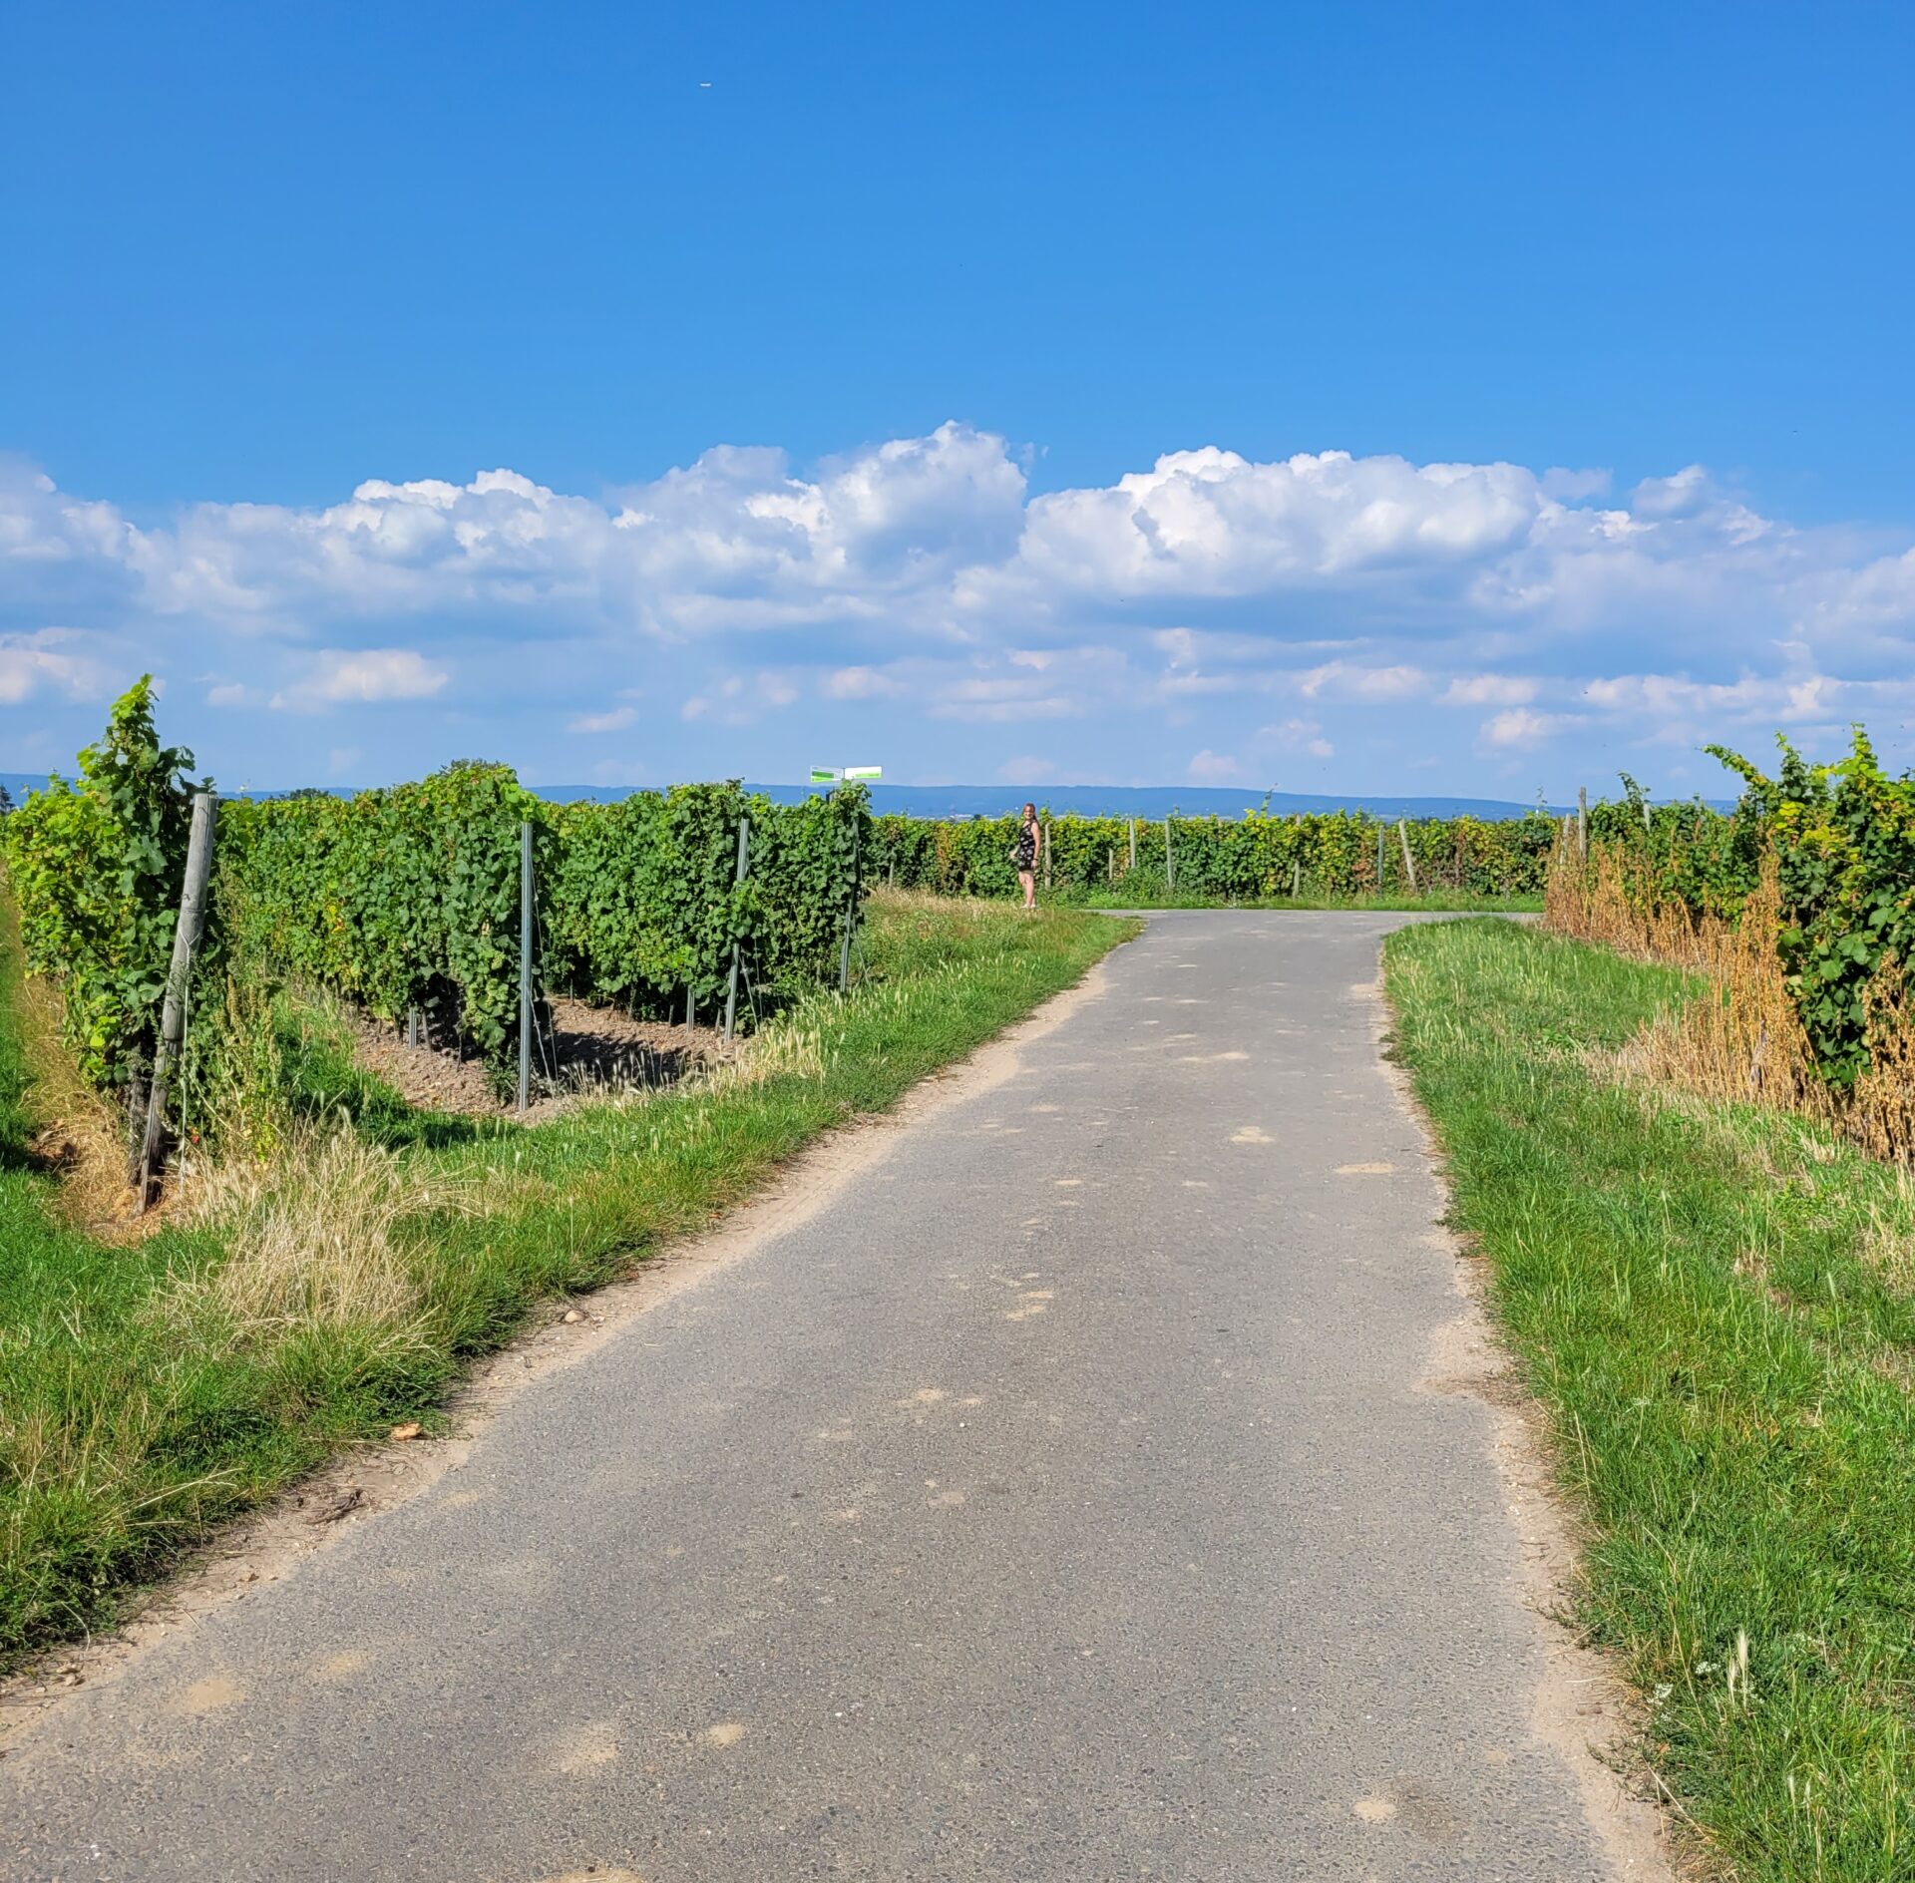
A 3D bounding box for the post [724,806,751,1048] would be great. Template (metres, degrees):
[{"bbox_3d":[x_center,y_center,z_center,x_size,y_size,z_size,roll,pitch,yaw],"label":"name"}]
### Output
[{"bbox_3d":[-1.572,-0.071,13.628,0.060,1.640,0.060,1,10,-28],"label":"post"}]

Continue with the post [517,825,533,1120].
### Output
[{"bbox_3d":[-2.426,0.149,10.769,0.057,1.640,0.057,-1,6,-28],"label":"post"}]

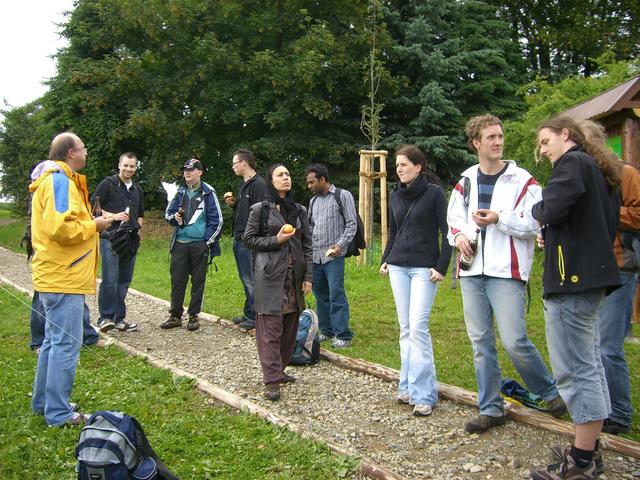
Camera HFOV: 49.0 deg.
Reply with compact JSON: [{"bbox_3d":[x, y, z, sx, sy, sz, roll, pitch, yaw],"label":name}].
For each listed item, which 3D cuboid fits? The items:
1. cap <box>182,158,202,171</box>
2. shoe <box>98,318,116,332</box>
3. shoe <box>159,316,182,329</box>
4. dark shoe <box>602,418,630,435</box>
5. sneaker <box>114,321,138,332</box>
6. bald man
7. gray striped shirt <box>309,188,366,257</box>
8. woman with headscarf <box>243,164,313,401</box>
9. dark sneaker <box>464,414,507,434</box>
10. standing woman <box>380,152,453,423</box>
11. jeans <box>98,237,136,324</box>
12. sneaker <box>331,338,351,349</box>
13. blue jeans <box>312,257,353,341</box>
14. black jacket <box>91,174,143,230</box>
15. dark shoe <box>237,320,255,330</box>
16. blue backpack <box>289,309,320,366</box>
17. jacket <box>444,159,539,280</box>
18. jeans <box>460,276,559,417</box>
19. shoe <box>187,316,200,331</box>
[{"bbox_3d":[-1.316,-0.774,7.250,0.175,0.130,0.250,2,5,30],"label":"cap"},{"bbox_3d":[-2.195,0.863,7.275,0.115,0.130,0.270,0,4,-6],"label":"shoe"},{"bbox_3d":[-1.565,0.858,7.455,0.285,0.115,0.110,-3,5,-35],"label":"shoe"},{"bbox_3d":[1.720,1.077,4.203,0.300,0.120,0.110,-1,4,-17],"label":"dark shoe"},{"bbox_3d":[-1.988,0.881,7.200,0.280,0.115,0.105,4,6,44],"label":"sneaker"},{"bbox_3d":[-1.575,0.226,4.405,0.540,1.790,0.540,0,4,-3],"label":"bald man"},{"bbox_3d":[0.136,-0.155,6.600,0.520,0.740,0.360,3,5,40],"label":"gray striped shirt"},{"bbox_3d":[-0.305,0.272,4.990,0.500,1.620,0.460,-1,4,-16],"label":"woman with headscarf"},{"bbox_3d":[0.995,1.077,4.233,0.300,0.115,0.115,-3,5,-38],"label":"dark sneaker"},{"bbox_3d":[0.622,0.261,4.530,0.450,1.680,0.320,1,4,18],"label":"standing woman"},{"bbox_3d":[-2.090,0.387,7.250,0.380,0.970,0.280,-2,4,-22],"label":"jeans"},{"bbox_3d":[0.194,0.958,6.500,0.105,0.110,0.280,3,5,37],"label":"sneaker"},{"bbox_3d":[0.120,0.467,6.677,0.400,0.920,0.310,3,5,33],"label":"blue jeans"},{"bbox_3d":[-2.090,-0.359,7.192,0.540,0.660,0.380,-3,5,-37],"label":"black jacket"},{"bbox_3d":[-0.684,0.856,7.120,0.290,0.110,0.105,-3,5,-32],"label":"dark shoe"},{"bbox_3d":[-0.160,0.798,5.780,0.300,0.460,0.220,3,5,37],"label":"blue backpack"},{"bbox_3d":[1.048,-0.111,4.220,0.560,0.730,0.360,2,4,21],"label":"jacket"},{"bbox_3d":[1.150,0.613,4.322,0.540,0.930,0.450,2,4,27],"label":"jeans"},{"bbox_3d":[-1.325,0.861,7.375,0.110,0.120,0.290,-1,4,-9],"label":"shoe"}]

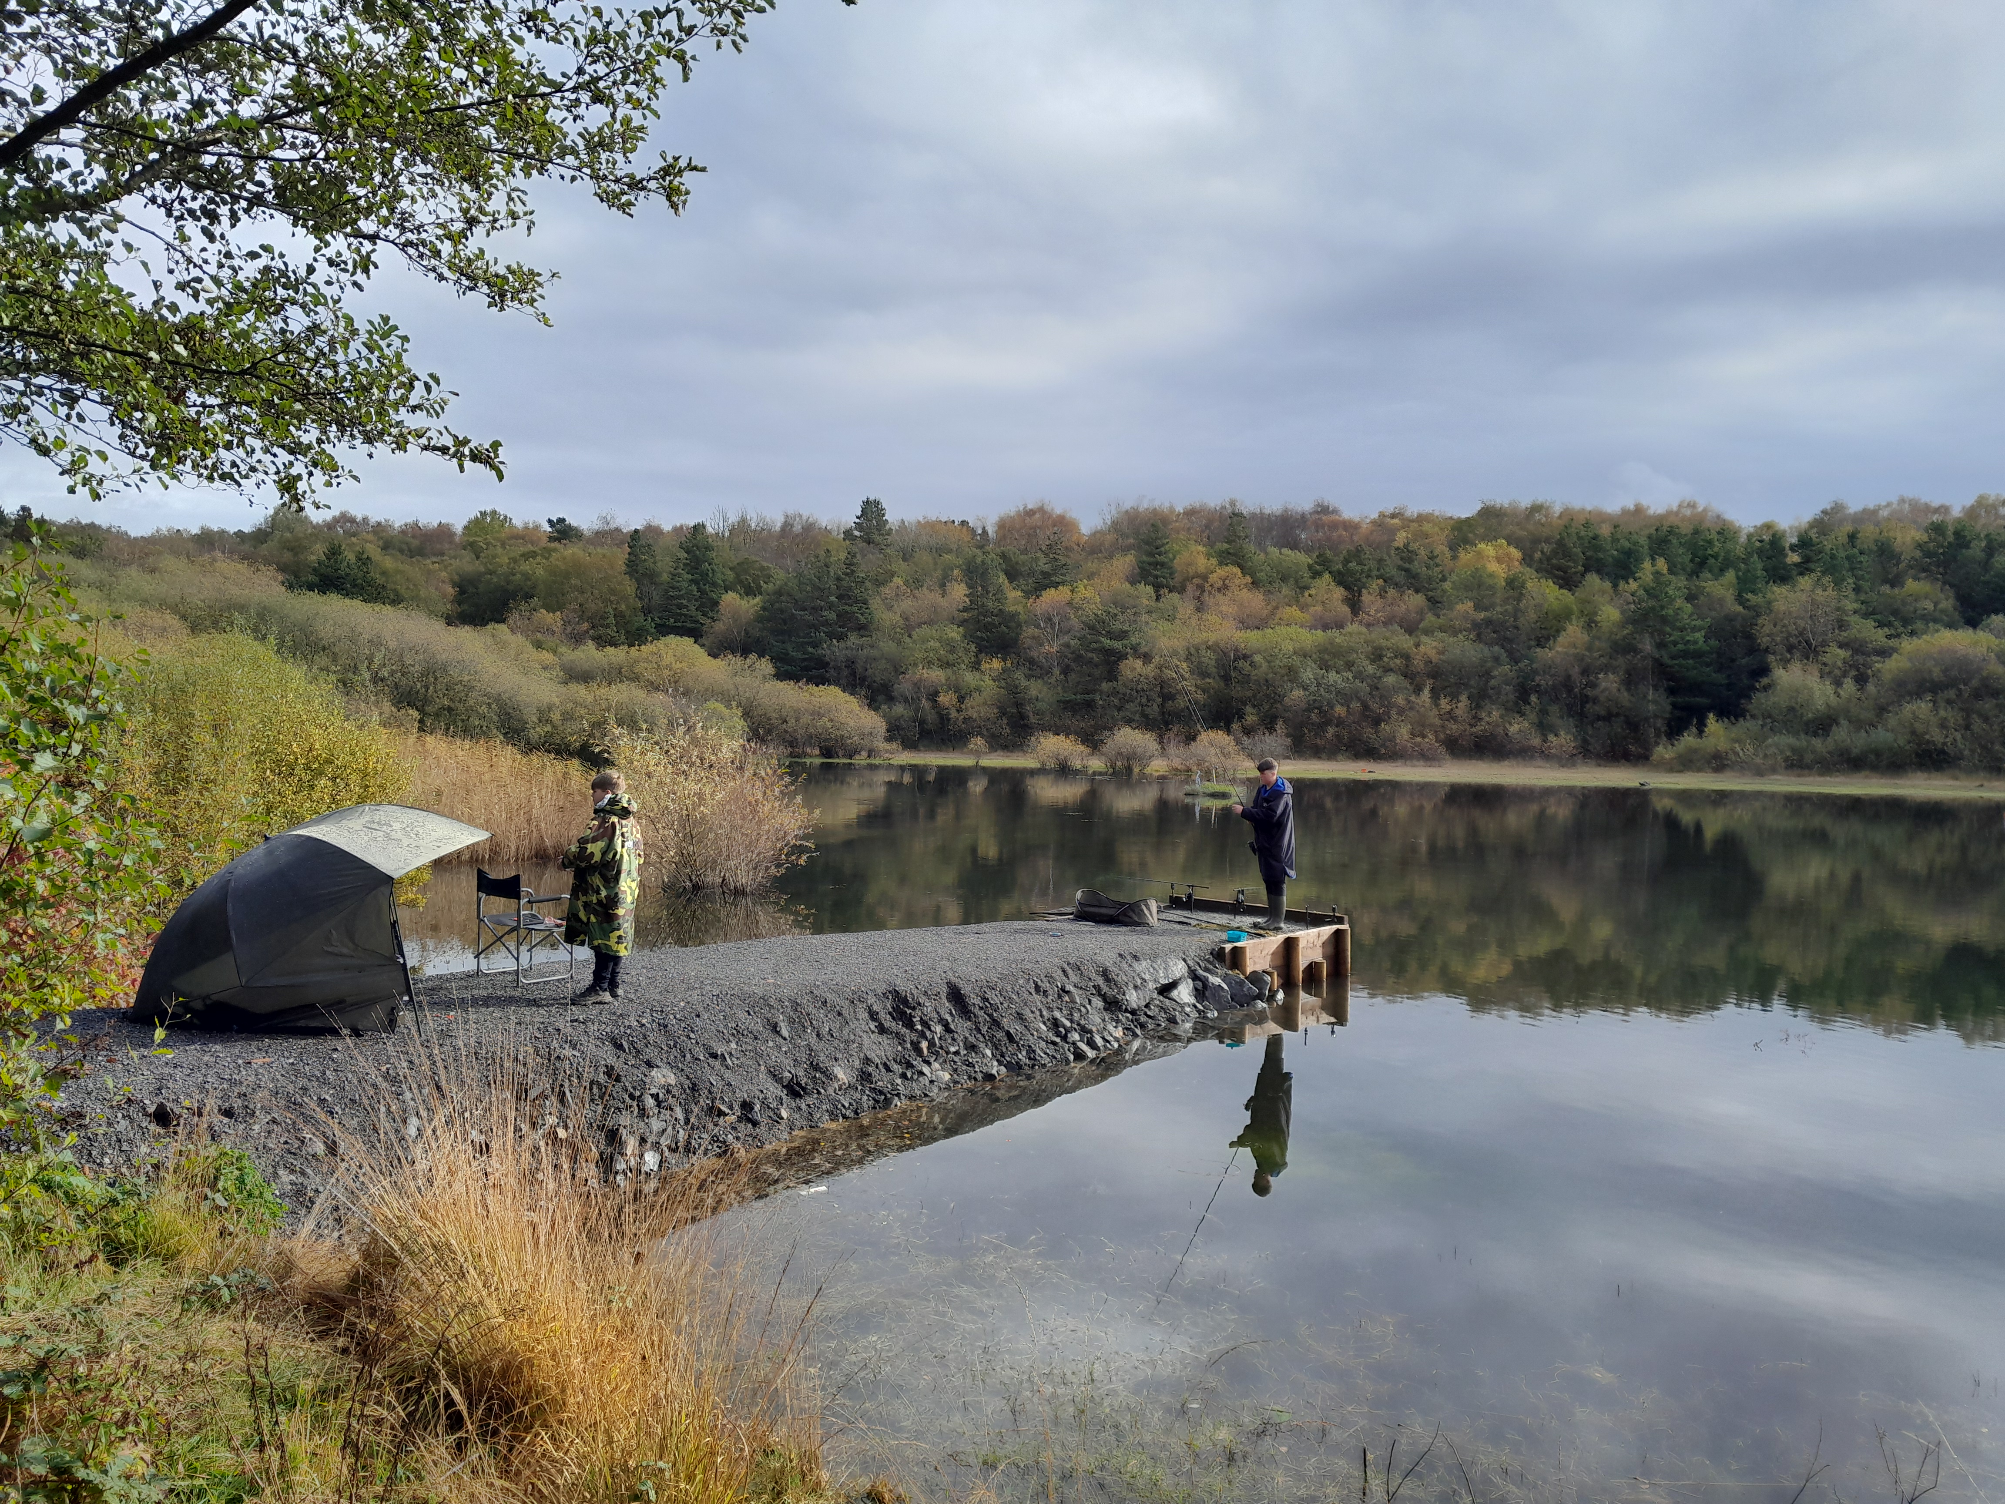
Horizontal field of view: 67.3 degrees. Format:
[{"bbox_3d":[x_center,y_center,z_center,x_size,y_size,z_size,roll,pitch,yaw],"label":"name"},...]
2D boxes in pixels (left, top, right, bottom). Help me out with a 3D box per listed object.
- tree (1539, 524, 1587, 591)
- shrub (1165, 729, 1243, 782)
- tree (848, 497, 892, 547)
[{"bbox_3d":[73.358,-24.282,197.000,6.200,11.000,6.000,1,1,0],"label":"tree"},{"bbox_3d":[14.703,0.143,110.000,5.721,3.604,5.200,1,1,0],"label":"shrub"},{"bbox_3d":[-26.368,-43.998,300.000,8.737,13.418,8.200,1,1,0],"label":"tree"}]

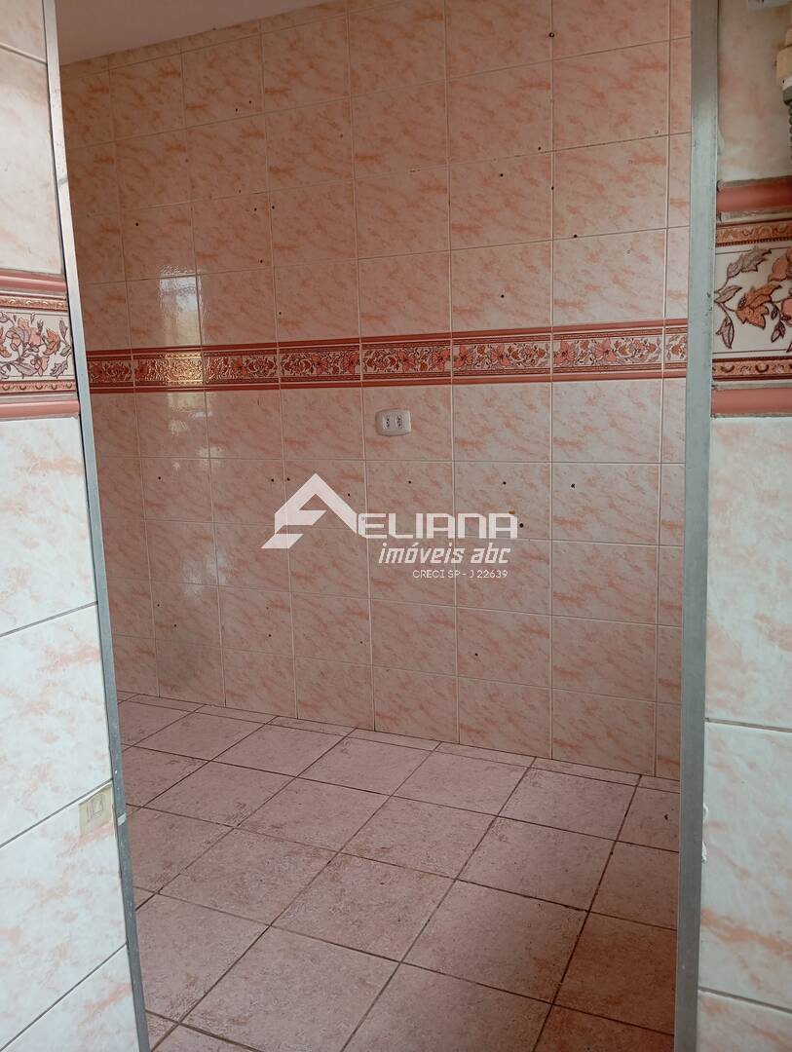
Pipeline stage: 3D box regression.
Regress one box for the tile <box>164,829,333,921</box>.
[{"bbox_3d":[-0.377,0.913,2.235,0.336,0.010,0.335,3,11,25],"label":"tile"}]

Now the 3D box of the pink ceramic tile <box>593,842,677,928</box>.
[{"bbox_3d":[0.700,0.921,2.162,0.341,0.010,0.340,3,11,25],"label":"pink ceramic tile"}]

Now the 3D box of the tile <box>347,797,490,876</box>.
[{"bbox_3d":[0.073,0.885,2.433,0.335,0.010,0.335,3,11,25],"label":"tile"}]

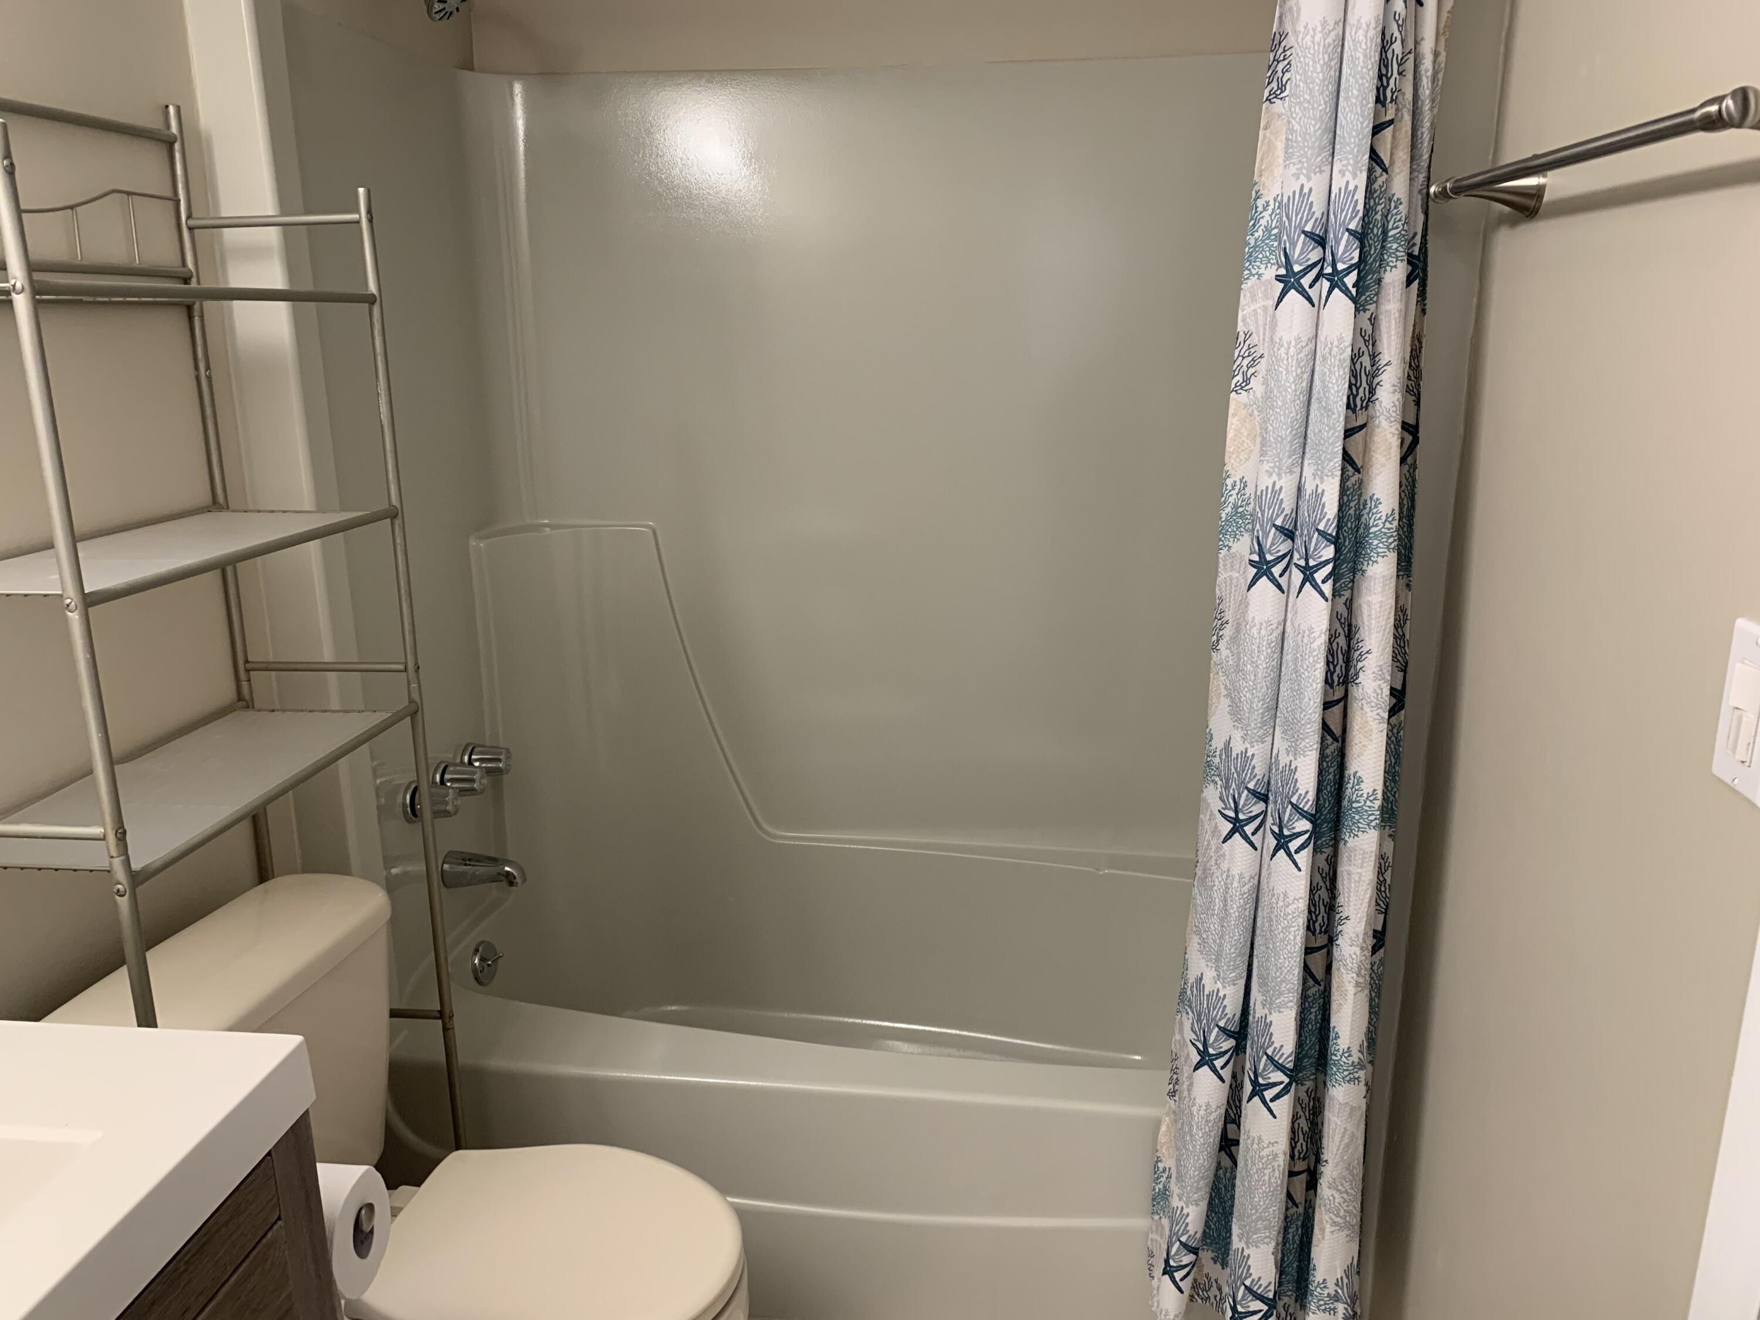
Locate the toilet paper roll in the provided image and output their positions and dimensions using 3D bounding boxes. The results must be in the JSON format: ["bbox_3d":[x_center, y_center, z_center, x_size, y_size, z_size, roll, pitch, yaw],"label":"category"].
[{"bbox_3d":[-0.508,0.506,1.176,0.102,0.108,0.108,1,15,6],"label":"toilet paper roll"}]

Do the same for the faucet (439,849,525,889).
[{"bbox_3d":[-0.629,0.339,2.125,0.128,0.061,0.057,1,15,6],"label":"faucet"}]

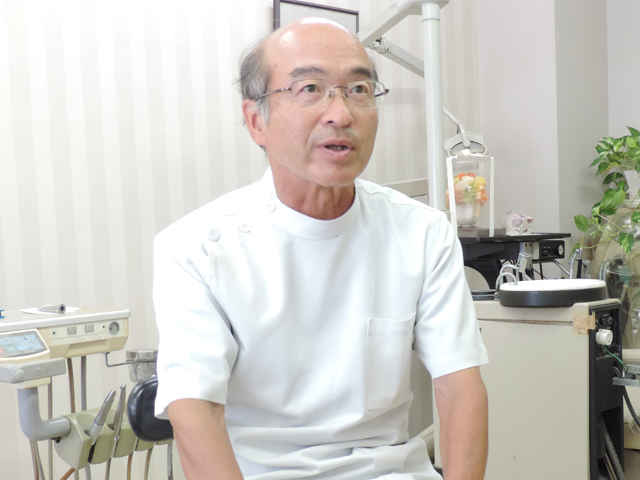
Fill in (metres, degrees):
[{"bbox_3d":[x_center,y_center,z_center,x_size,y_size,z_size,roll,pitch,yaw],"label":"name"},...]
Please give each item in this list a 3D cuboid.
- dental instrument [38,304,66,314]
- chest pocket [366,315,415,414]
[{"bbox_3d":[-0.612,0.160,1.700,0.080,0.020,0.020,0,4,29],"label":"dental instrument"},{"bbox_3d":[0.095,0.168,1.020,0.095,0.122,0.020,-6,12,-43],"label":"chest pocket"}]

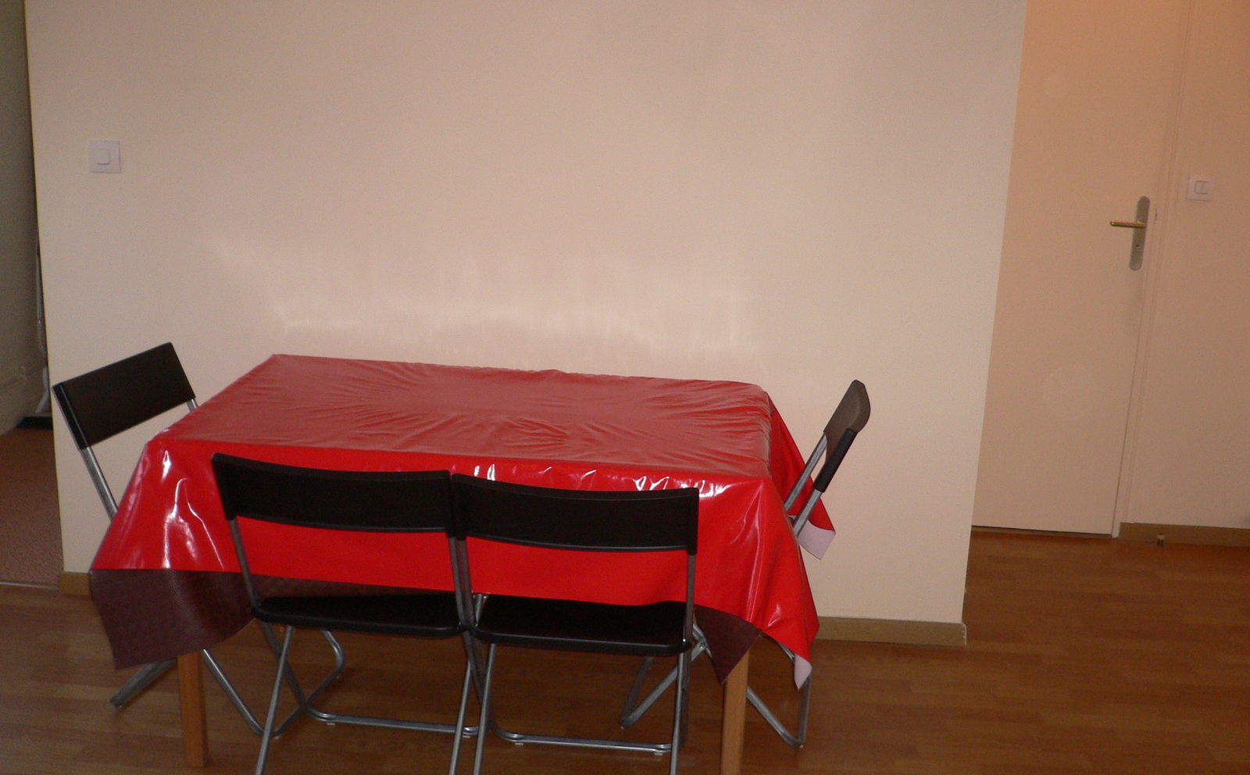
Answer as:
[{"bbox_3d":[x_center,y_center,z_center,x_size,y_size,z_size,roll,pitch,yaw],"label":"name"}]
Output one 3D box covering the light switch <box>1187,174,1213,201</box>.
[{"bbox_3d":[1.776,-0.615,3.902,0.080,0.080,0.012,3,13,3],"label":"light switch"}]

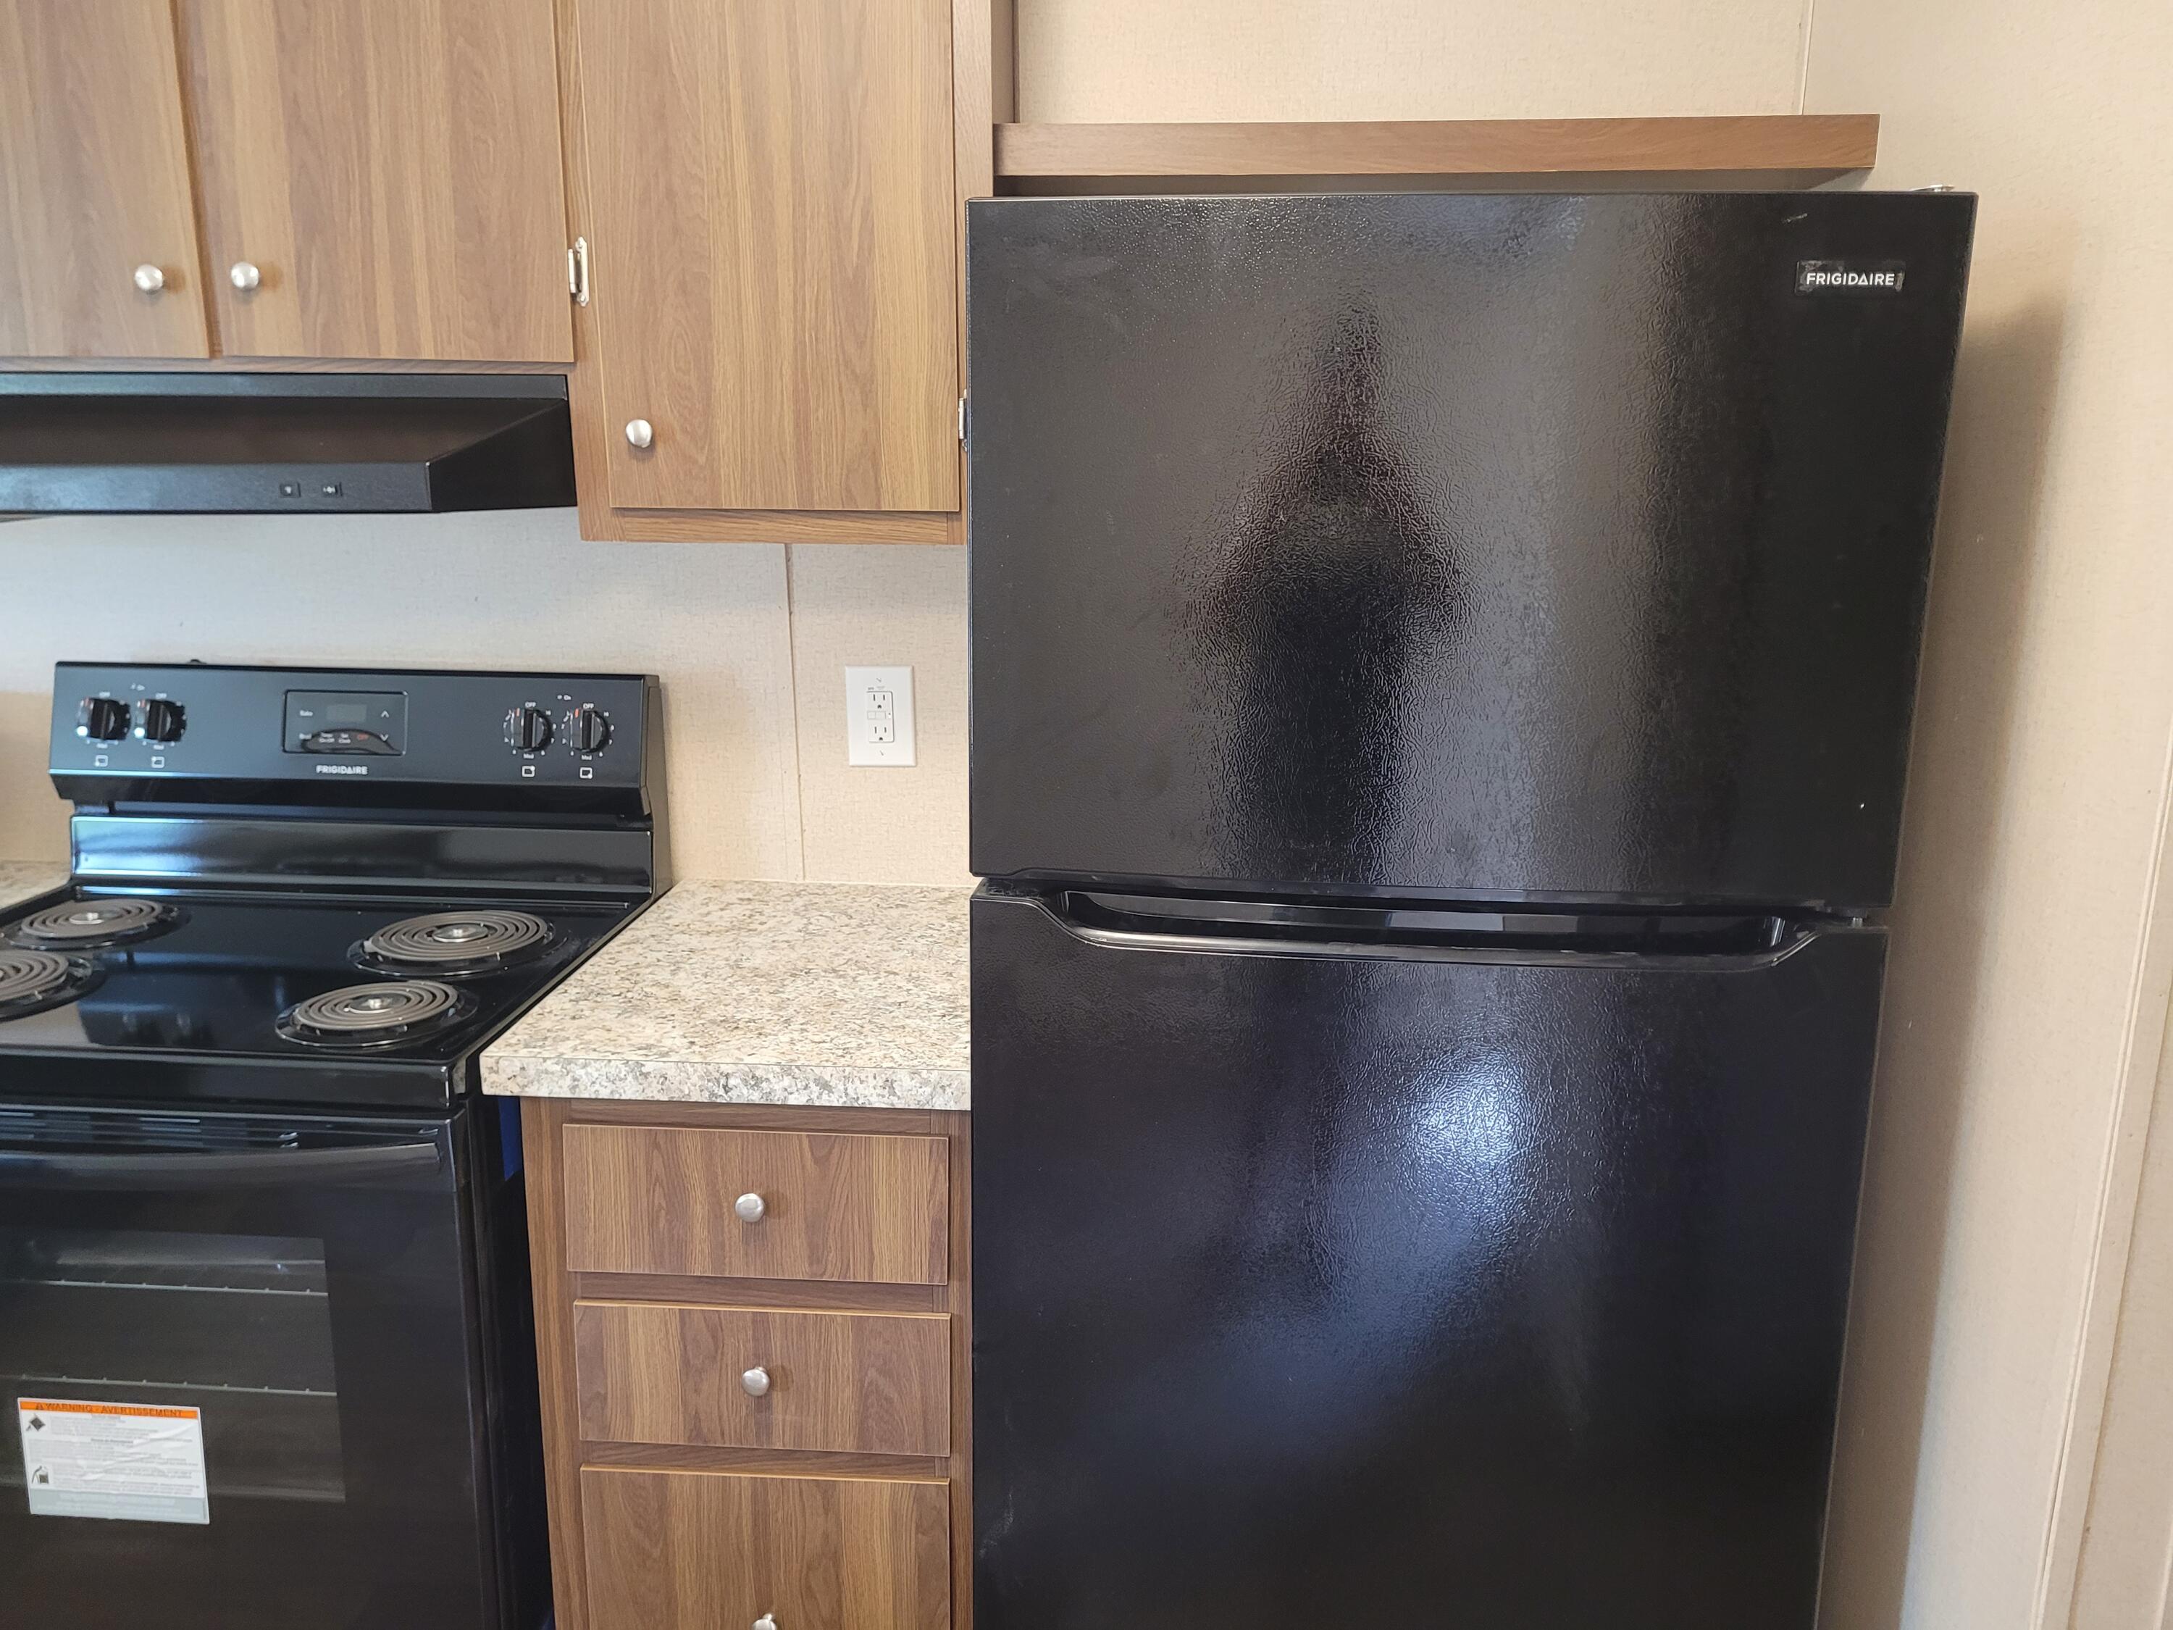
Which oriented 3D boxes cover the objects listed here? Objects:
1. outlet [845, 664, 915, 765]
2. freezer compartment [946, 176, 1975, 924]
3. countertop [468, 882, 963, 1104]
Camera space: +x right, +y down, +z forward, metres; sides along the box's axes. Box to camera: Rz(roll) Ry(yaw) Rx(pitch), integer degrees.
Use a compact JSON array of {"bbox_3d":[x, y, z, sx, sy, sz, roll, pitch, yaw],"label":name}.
[{"bbox_3d":[-0.265,-0.126,2.101,0.085,0.130,0.010,1,13,4],"label":"outlet"},{"bbox_3d":[0.316,-0.276,1.617,0.752,0.549,0.660,2,13,6],"label":"freezer compartment"},{"bbox_3d":[-0.315,0.183,1.853,0.483,0.038,0.637,1,13,4],"label":"countertop"}]

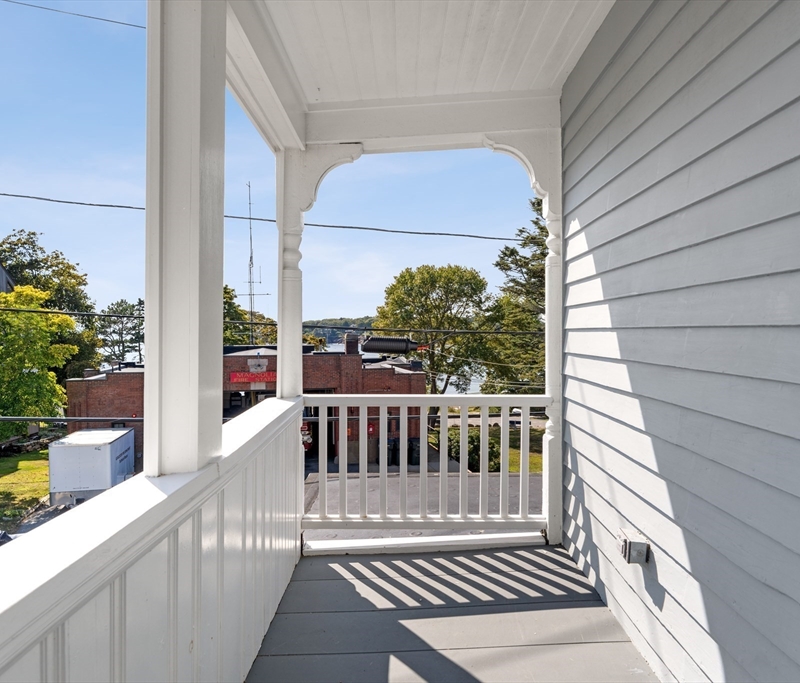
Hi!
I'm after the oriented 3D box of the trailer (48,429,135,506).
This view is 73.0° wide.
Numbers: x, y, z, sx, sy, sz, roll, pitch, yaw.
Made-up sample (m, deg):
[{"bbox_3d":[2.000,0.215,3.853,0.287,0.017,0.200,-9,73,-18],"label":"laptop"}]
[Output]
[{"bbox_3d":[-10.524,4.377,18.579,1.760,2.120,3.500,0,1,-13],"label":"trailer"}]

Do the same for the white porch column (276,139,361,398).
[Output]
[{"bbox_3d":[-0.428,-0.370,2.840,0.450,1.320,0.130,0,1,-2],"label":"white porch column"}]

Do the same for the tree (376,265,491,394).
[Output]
[{"bbox_3d":[2.300,0.300,37.000,7.900,11.200,7.900,0,1,3],"label":"tree"}]

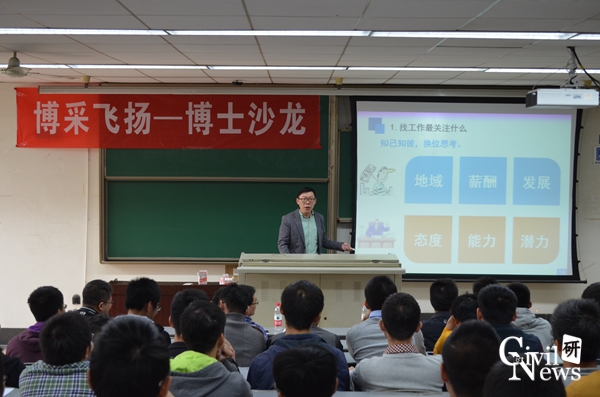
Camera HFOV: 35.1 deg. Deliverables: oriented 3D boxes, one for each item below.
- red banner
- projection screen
[{"bbox_3d":[-1.429,-0.873,10.338,3.340,0.657,0.030,0,3,0],"label":"red banner"},{"bbox_3d":[1.820,-0.114,10.315,2.504,2.032,0.080,0,3,0],"label":"projection screen"}]

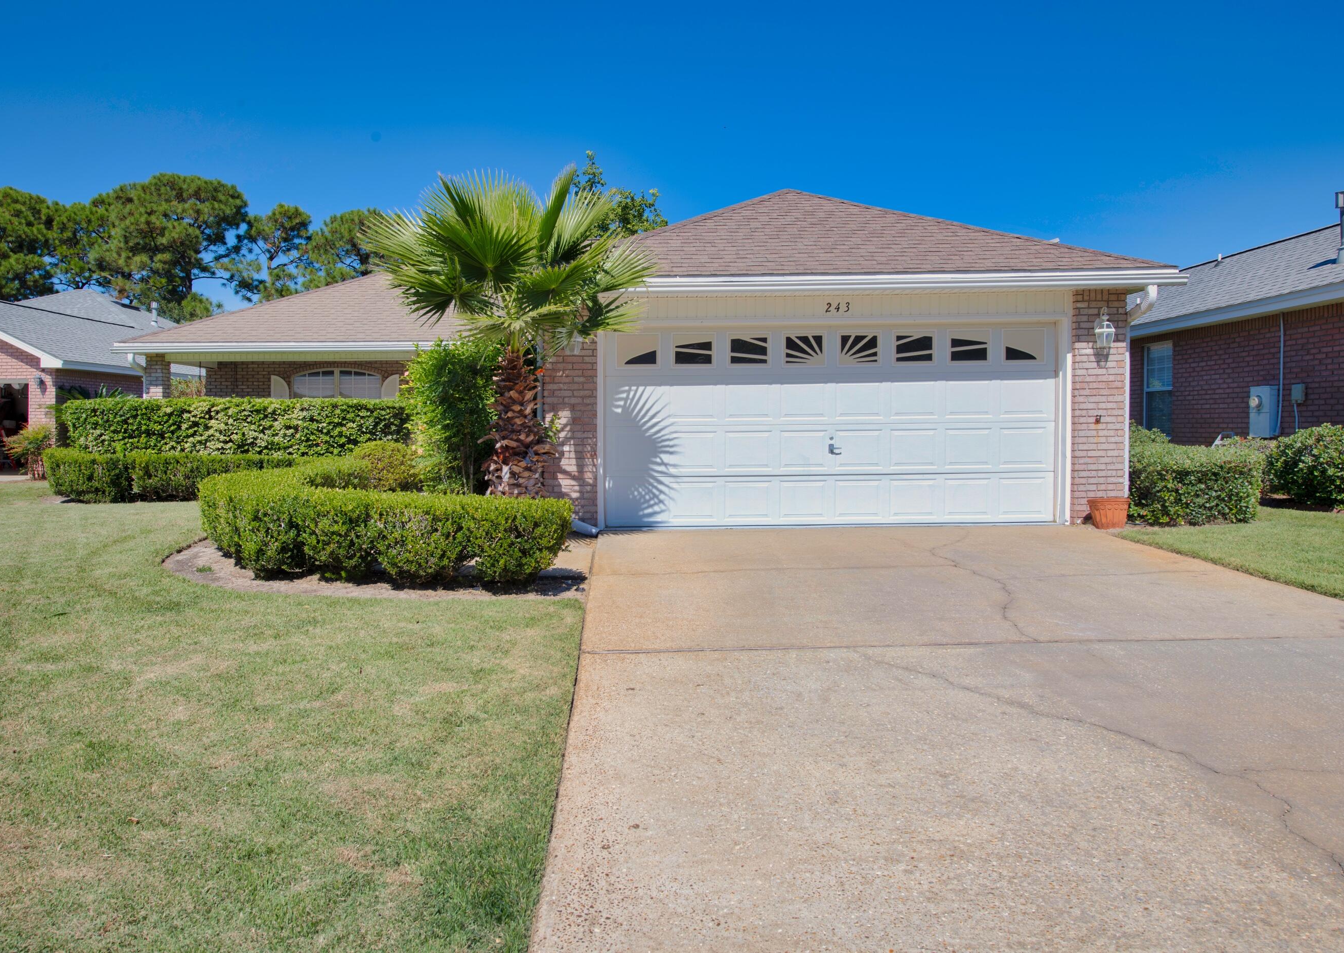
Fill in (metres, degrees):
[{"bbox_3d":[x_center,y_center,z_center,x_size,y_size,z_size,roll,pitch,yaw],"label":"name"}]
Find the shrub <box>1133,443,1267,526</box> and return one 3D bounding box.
[{"bbox_3d":[5.496,0.052,10.150,1.450,0.770,1.350,-1,3,0],"label":"shrub"}]

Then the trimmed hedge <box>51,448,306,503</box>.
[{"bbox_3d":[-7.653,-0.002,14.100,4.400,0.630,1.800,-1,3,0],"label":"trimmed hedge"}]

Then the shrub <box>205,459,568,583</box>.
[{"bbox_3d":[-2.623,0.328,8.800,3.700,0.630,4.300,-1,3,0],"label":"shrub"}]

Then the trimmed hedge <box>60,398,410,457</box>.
[{"bbox_3d":[-7.408,-0.581,15.800,5.900,1.530,1.100,-1,3,0],"label":"trimmed hedge"}]

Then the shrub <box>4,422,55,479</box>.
[{"bbox_3d":[-14.400,-0.550,20.600,1.200,1.300,1.100,0,2,0],"label":"shrub"}]

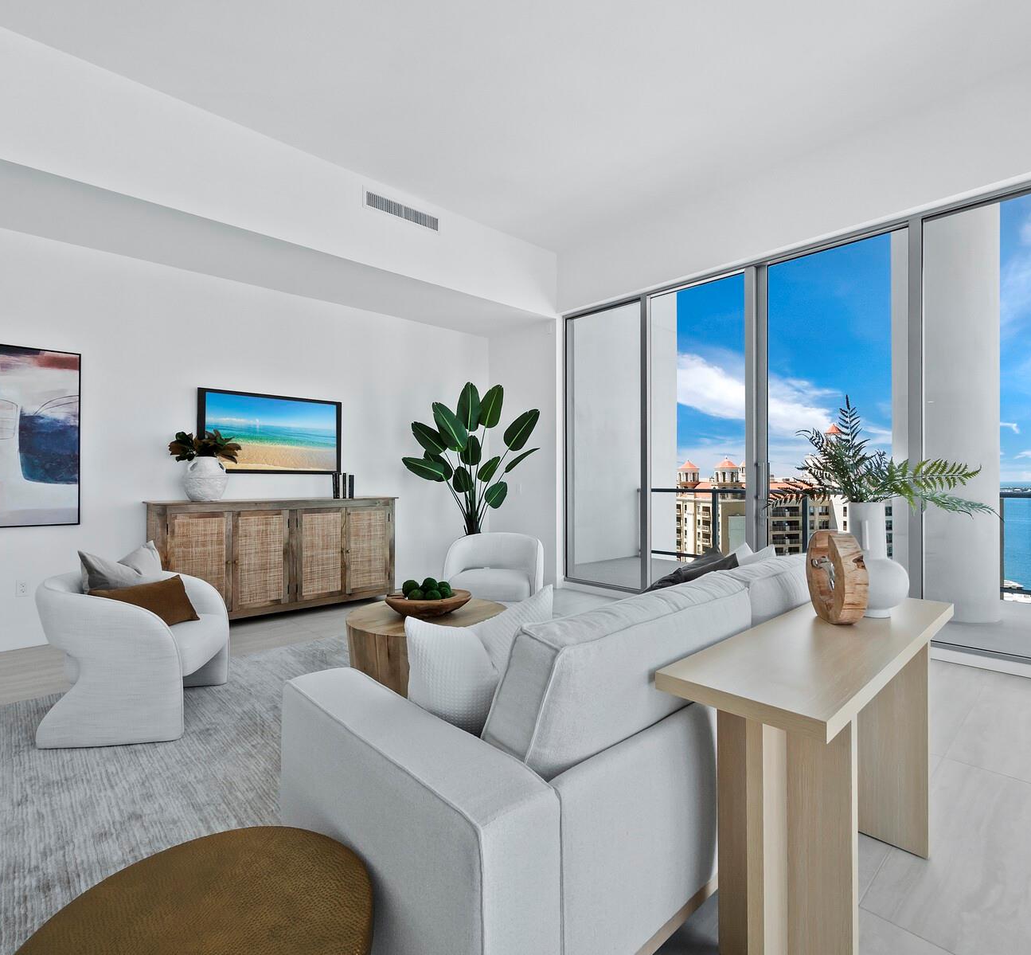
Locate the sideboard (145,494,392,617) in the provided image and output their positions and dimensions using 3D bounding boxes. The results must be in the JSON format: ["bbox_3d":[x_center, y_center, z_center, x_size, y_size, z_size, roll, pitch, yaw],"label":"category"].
[{"bbox_3d":[-2.126,0.727,4.741,2.089,1.018,0.490,0,0,-43],"label":"sideboard"}]

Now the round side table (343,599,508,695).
[{"bbox_3d":[-0.493,1.025,3.086,0.930,0.410,0.930,0,0,0],"label":"round side table"}]

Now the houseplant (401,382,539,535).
[{"bbox_3d":[-0.475,0.126,5.400,1.380,2.223,1.200,0,0,0],"label":"houseplant"}]

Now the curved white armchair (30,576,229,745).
[{"bbox_3d":[-2.002,0.872,2.679,0.730,0.715,0.730,0,0,-12],"label":"curved white armchair"}]

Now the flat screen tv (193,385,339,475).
[{"bbox_3d":[-2.278,-0.400,4.886,1.277,0.746,0.060,0,0,-43],"label":"flat screen tv"}]

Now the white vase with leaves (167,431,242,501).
[{"bbox_3d":[-2.583,-0.090,4.280,0.600,0.614,0.520,0,0,-43],"label":"white vase with leaves"}]

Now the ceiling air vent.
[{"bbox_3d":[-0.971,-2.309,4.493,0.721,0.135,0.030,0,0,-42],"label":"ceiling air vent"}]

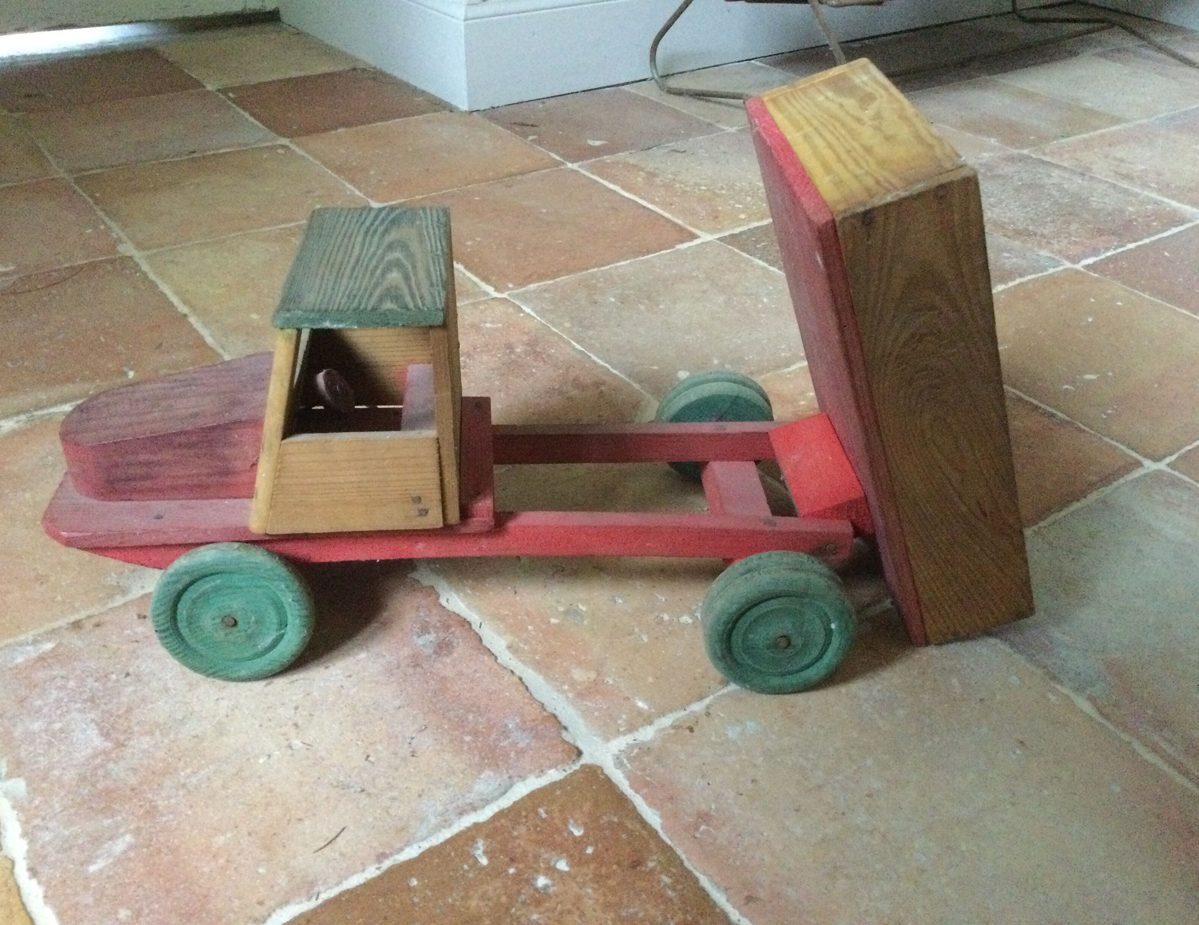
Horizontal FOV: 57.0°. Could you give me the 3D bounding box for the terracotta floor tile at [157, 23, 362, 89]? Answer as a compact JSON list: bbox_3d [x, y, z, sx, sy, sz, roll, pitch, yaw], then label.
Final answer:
[{"bbox_3d":[-0.426,-0.510,1.420,0.206,0.018,0.206,-20,40,-30],"label":"terracotta floor tile"}]

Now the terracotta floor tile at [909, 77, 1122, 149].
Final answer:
[{"bbox_3d":[0.474,-0.406,1.307,0.206,0.018,0.206,-20,40,-30],"label":"terracotta floor tile"}]

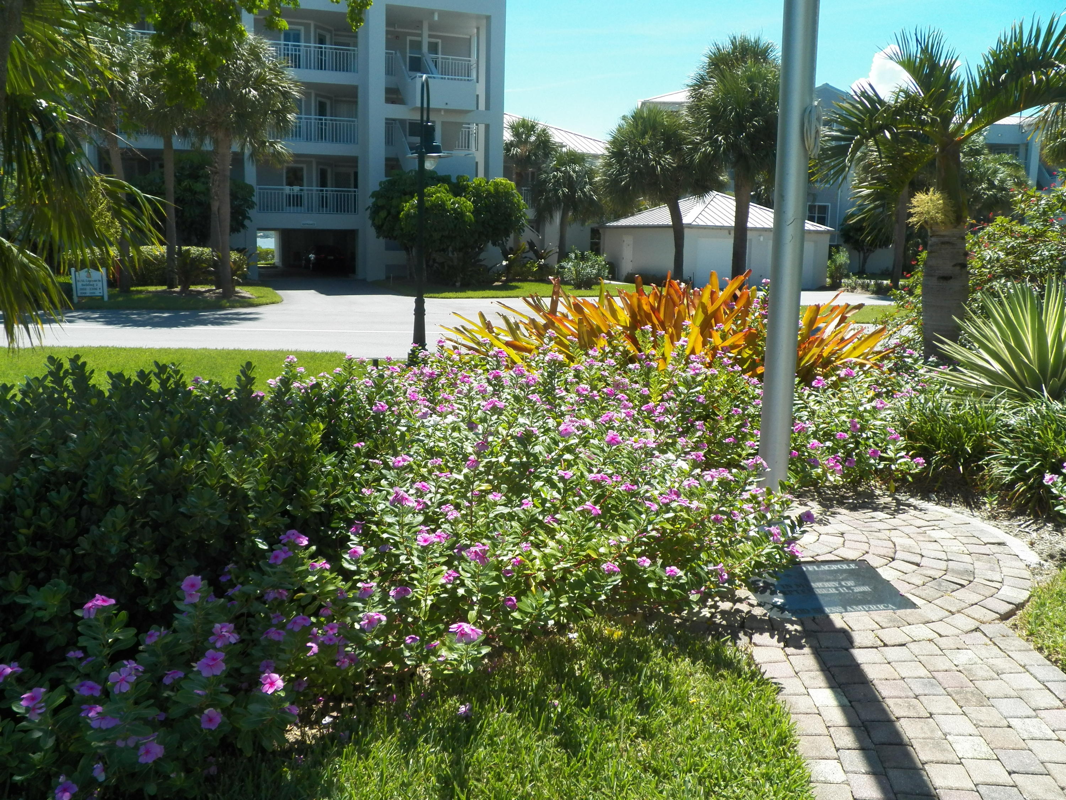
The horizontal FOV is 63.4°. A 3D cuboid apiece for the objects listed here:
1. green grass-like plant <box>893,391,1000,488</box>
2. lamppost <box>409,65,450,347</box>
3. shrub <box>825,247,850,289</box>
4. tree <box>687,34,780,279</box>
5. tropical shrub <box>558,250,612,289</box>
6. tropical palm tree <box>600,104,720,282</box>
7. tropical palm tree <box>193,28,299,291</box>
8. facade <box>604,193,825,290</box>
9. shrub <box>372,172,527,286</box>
[{"bbox_3d":[3.089,0.275,6.493,0.720,0.580,0.650,6,11,26],"label":"green grass-like plant"},{"bbox_3d":[-1.517,-2.685,12.731,0.620,4.050,0.850,3,10,8],"label":"lamppost"},{"bbox_3d":[12.870,-5.581,36.545,1.050,1.800,1.050,5,11,19],"label":"shrub"},{"bbox_3d":[7.097,-8.256,30.490,3.600,9.000,3.600,3,11,12],"label":"tree"},{"bbox_3d":[1.910,-4.938,32.636,1.900,1.500,1.700,1,10,0],"label":"tropical shrub"},{"bbox_3d":[4.756,-7.538,32.154,4.200,6.900,4.100,3,10,8],"label":"tropical palm tree"},{"bbox_3d":[-7.919,-6.413,23.867,2.900,7.150,2.900,-2,11,-19],"label":"tropical palm tree"},{"bbox_3d":[8.025,-7.078,38.120,8.000,4.050,6.900,-4,11,-25],"label":"facade"},{"bbox_3d":[-3.145,-6.417,32.386,5.400,4.300,4.000,1,10,0],"label":"shrub"}]

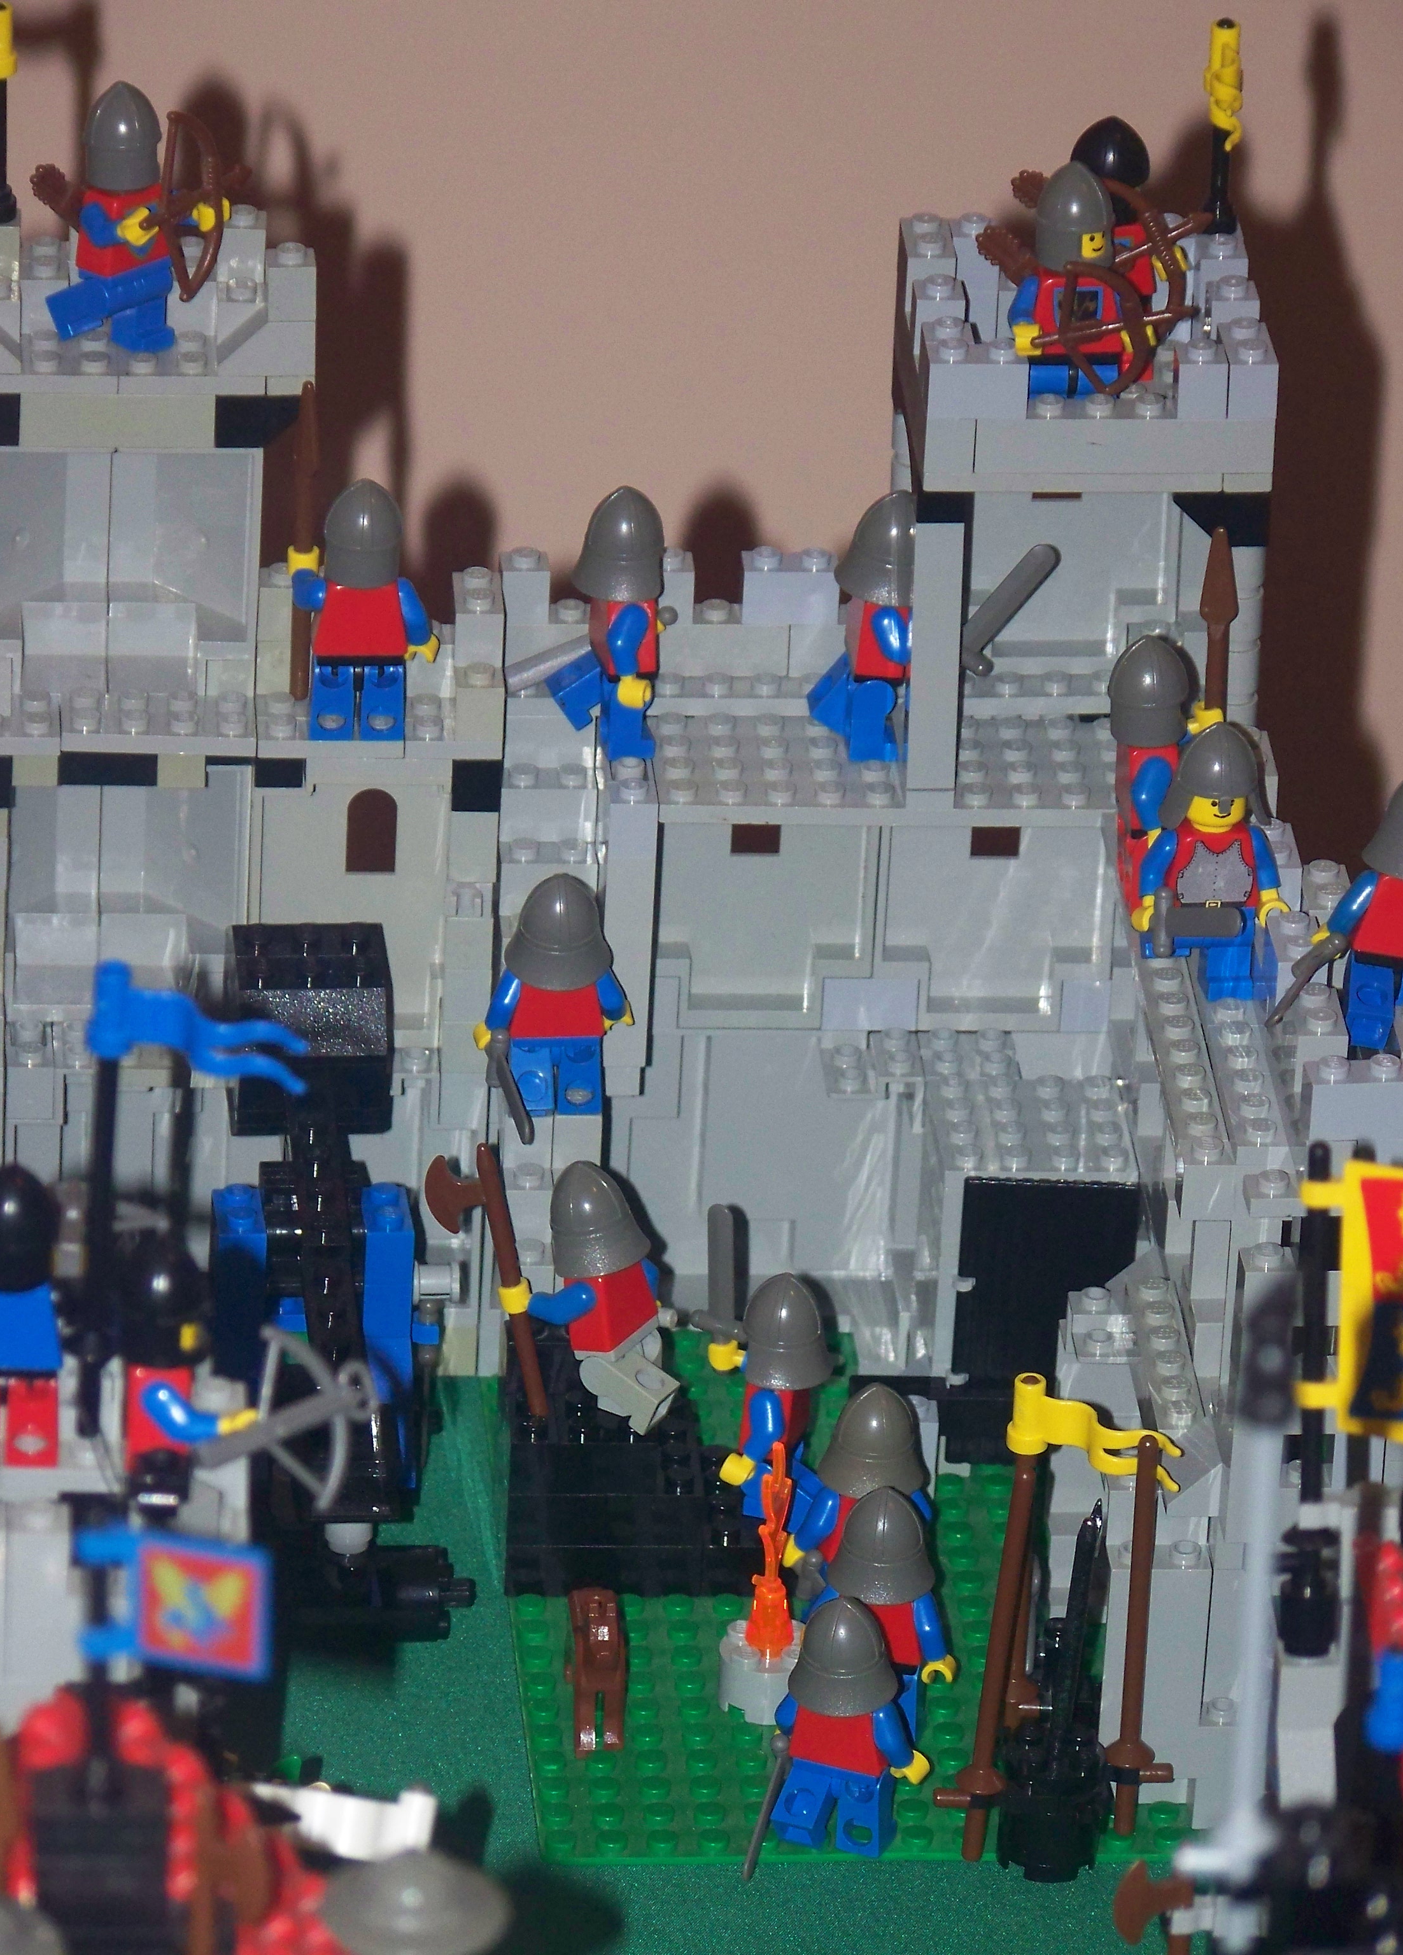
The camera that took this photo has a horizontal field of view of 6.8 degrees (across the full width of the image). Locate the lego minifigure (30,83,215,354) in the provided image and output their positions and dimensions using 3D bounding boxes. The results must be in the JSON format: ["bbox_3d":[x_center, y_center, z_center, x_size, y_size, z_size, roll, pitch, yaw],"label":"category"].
[{"bbox_3d":[-0.093,-0.123,1.909,0.026,0.046,0.024,22,33,34],"label":"lego minifigure"}]

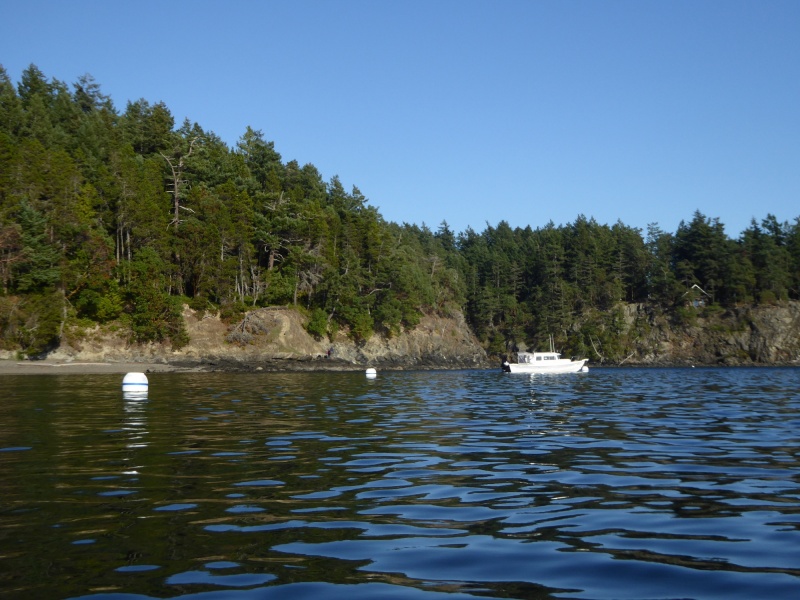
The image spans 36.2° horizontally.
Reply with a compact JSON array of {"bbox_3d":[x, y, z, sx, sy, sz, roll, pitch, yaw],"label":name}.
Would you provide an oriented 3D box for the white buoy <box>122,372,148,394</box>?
[{"bbox_3d":[-6.686,2.116,31.000,0.640,0.550,0.640,0,-3,0],"label":"white buoy"}]

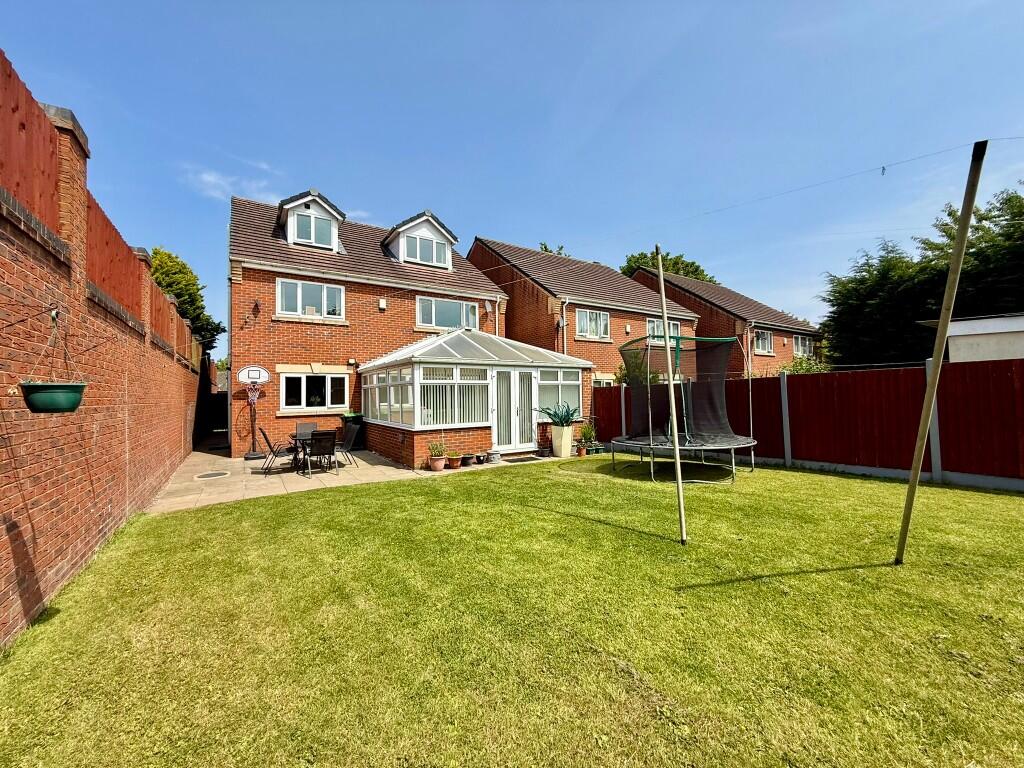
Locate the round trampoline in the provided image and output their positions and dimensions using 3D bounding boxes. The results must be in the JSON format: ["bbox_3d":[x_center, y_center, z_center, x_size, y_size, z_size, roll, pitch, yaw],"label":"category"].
[{"bbox_3d":[3.116,0.405,7.726,2.480,2.420,2.480,-1,-2,1],"label":"round trampoline"}]

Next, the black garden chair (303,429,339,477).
[{"bbox_3d":[-3.750,1.338,8.106,0.560,0.880,0.640,0,-2,-38],"label":"black garden chair"}]

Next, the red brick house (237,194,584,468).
[{"bbox_3d":[-5.162,-2.410,15.316,8.800,8.910,14.600,0,-2,-34],"label":"red brick house"}]

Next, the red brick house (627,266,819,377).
[{"bbox_3d":[10.690,-1.919,24.664,8.450,8.950,10.800,0,-2,-34],"label":"red brick house"}]

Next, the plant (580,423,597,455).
[{"bbox_3d":[1.961,1.391,10.626,0.380,0.806,0.380,-1,-2,0],"label":"plant"}]

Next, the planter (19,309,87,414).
[{"bbox_3d":[-2.459,-0.123,2.227,0.250,0.565,0.250,0,-2,-34],"label":"planter"}]

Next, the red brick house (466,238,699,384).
[{"bbox_3d":[2.196,-2.275,21.270,8.550,9.120,10.850,0,-2,-34],"label":"red brick house"}]

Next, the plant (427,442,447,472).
[{"bbox_3d":[-1.558,1.497,8.550,0.380,0.554,0.360,-1,-2,0],"label":"plant"}]

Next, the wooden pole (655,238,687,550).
[{"bbox_3d":[1.544,0.034,4.047,0.075,2.937,0.075,3,-10,-34],"label":"wooden pole"}]

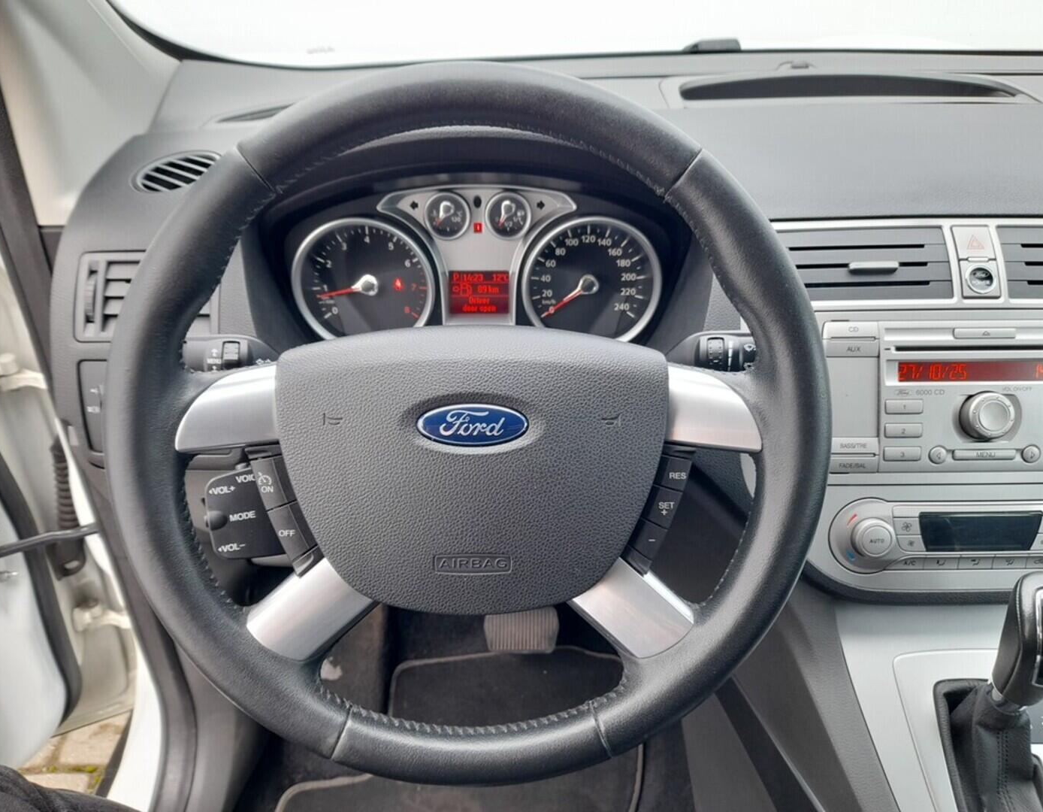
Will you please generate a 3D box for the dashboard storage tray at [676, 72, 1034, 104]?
[{"bbox_3d":[0.352,-0.336,0.825,0.375,0.036,0.060,0,24,0],"label":"dashboard storage tray"}]

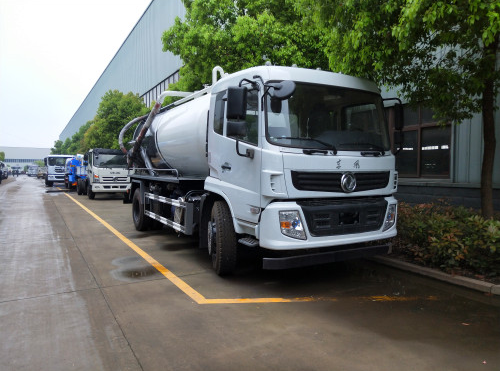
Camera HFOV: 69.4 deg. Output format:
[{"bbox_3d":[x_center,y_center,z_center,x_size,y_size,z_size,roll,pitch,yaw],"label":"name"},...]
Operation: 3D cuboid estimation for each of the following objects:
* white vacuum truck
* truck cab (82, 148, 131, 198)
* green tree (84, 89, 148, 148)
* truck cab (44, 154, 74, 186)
[{"bbox_3d":[-0.707,-0.518,8.180,2.600,3.400,8.150,-1,3,-29],"label":"white vacuum truck"},{"bbox_3d":[-8.156,-0.633,20.526,2.200,2.550,5.900,-1,3,-30],"label":"truck cab"},{"bbox_3d":[-11.646,-4.034,31.354,5.500,8.400,5.500,-1,3,-30],"label":"green tree"},{"bbox_3d":[-17.868,-1.363,34.351,2.500,2.800,7.800,-1,3,-30],"label":"truck cab"}]

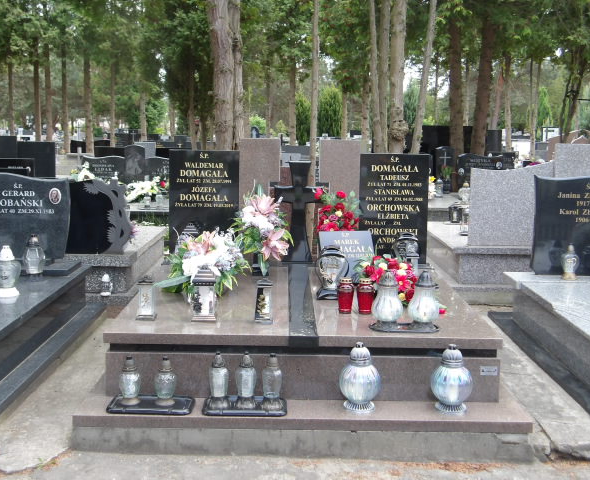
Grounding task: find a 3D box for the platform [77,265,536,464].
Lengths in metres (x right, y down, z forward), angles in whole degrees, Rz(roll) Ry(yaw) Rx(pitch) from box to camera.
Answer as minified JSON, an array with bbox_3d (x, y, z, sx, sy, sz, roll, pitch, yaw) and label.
[{"bbox_3d":[0.029,0.575,4.525,2.080,0.505,2.090,1,9,-1],"label":"platform"}]

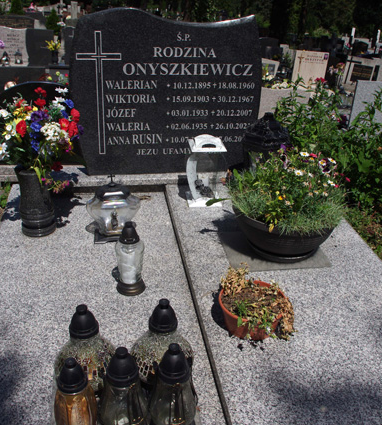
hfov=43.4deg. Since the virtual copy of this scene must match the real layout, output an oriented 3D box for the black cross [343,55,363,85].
[{"bbox_3d":[2.519,-2.229,7.500,0.250,0.480,0.040,8,28,9],"label":"black cross"}]

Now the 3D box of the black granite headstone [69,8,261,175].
[{"bbox_3d":[-0.122,-0.590,2.423,0.925,0.810,0.100,-3,28,-10],"label":"black granite headstone"}]

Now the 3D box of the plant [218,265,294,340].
[{"bbox_3d":[0.208,0.308,1.604,0.245,0.165,0.245,-3,30,-10],"label":"plant"}]

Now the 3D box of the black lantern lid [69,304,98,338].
[{"bbox_3d":[-0.286,0.282,1.279,0.077,0.071,0.077,-3,30,-10],"label":"black lantern lid"}]

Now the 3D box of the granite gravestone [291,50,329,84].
[{"bbox_3d":[1.853,-2.227,7.435,0.510,0.620,0.090,3,29,0],"label":"granite gravestone"}]

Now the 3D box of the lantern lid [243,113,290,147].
[{"bbox_3d":[0.364,-0.407,2.331,0.220,0.140,0.200,-3,30,-10],"label":"lantern lid"}]

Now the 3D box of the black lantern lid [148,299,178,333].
[{"bbox_3d":[-0.069,0.259,1.231,0.074,0.069,0.074,2,30,-1],"label":"black lantern lid"}]

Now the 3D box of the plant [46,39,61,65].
[{"bbox_3d":[-2.050,-2.403,7.200,0.240,0.400,0.230,-1,28,-9],"label":"plant"}]

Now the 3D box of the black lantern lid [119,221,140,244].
[{"bbox_3d":[-0.212,0.067,1.674,0.068,0.059,0.068,2,29,-1],"label":"black lantern lid"}]

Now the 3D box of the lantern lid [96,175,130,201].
[{"bbox_3d":[-0.320,-0.112,1.974,0.150,0.098,0.140,-3,30,-10],"label":"lantern lid"}]

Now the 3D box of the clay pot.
[{"bbox_3d":[0.199,0.333,1.608,0.213,0.108,0.213,2,30,-1],"label":"clay pot"}]

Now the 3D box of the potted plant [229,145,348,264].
[{"bbox_3d":[0.384,-0.050,2.026,0.485,0.395,0.460,-3,30,-10],"label":"potted plant"}]

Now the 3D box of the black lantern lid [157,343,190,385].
[{"bbox_3d":[-0.034,0.334,1.081,0.074,0.076,0.074,2,30,-1],"label":"black lantern lid"}]

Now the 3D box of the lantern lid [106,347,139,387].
[{"bbox_3d":[-0.164,0.364,1.155,0.077,0.079,0.077,-3,30,-10],"label":"lantern lid"}]

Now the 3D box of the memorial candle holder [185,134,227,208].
[{"bbox_3d":[0.066,-0.199,2.320,0.165,0.310,0.165,-3,30,-10],"label":"memorial candle holder"}]

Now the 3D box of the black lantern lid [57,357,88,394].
[{"bbox_3d":[-0.294,0.393,1.181,0.075,0.070,0.075,-3,30,-10],"label":"black lantern lid"}]

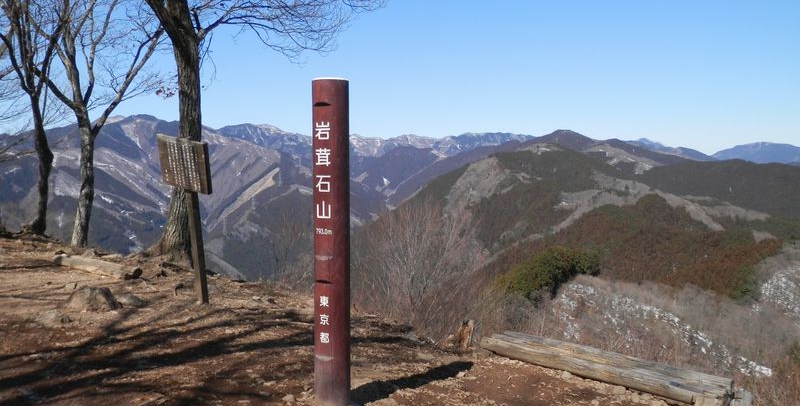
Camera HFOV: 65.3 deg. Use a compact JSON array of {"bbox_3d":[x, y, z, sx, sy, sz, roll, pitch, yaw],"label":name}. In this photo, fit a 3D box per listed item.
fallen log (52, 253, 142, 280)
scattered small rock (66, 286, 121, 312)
[{"bbox_3d":[-3.800,0.782,7.800,1.470,0.160,0.190,3,5,25],"label":"fallen log"},{"bbox_3d":[-3.080,0.952,6.250,0.480,0.190,0.380,0,4,0],"label":"scattered small rock"}]

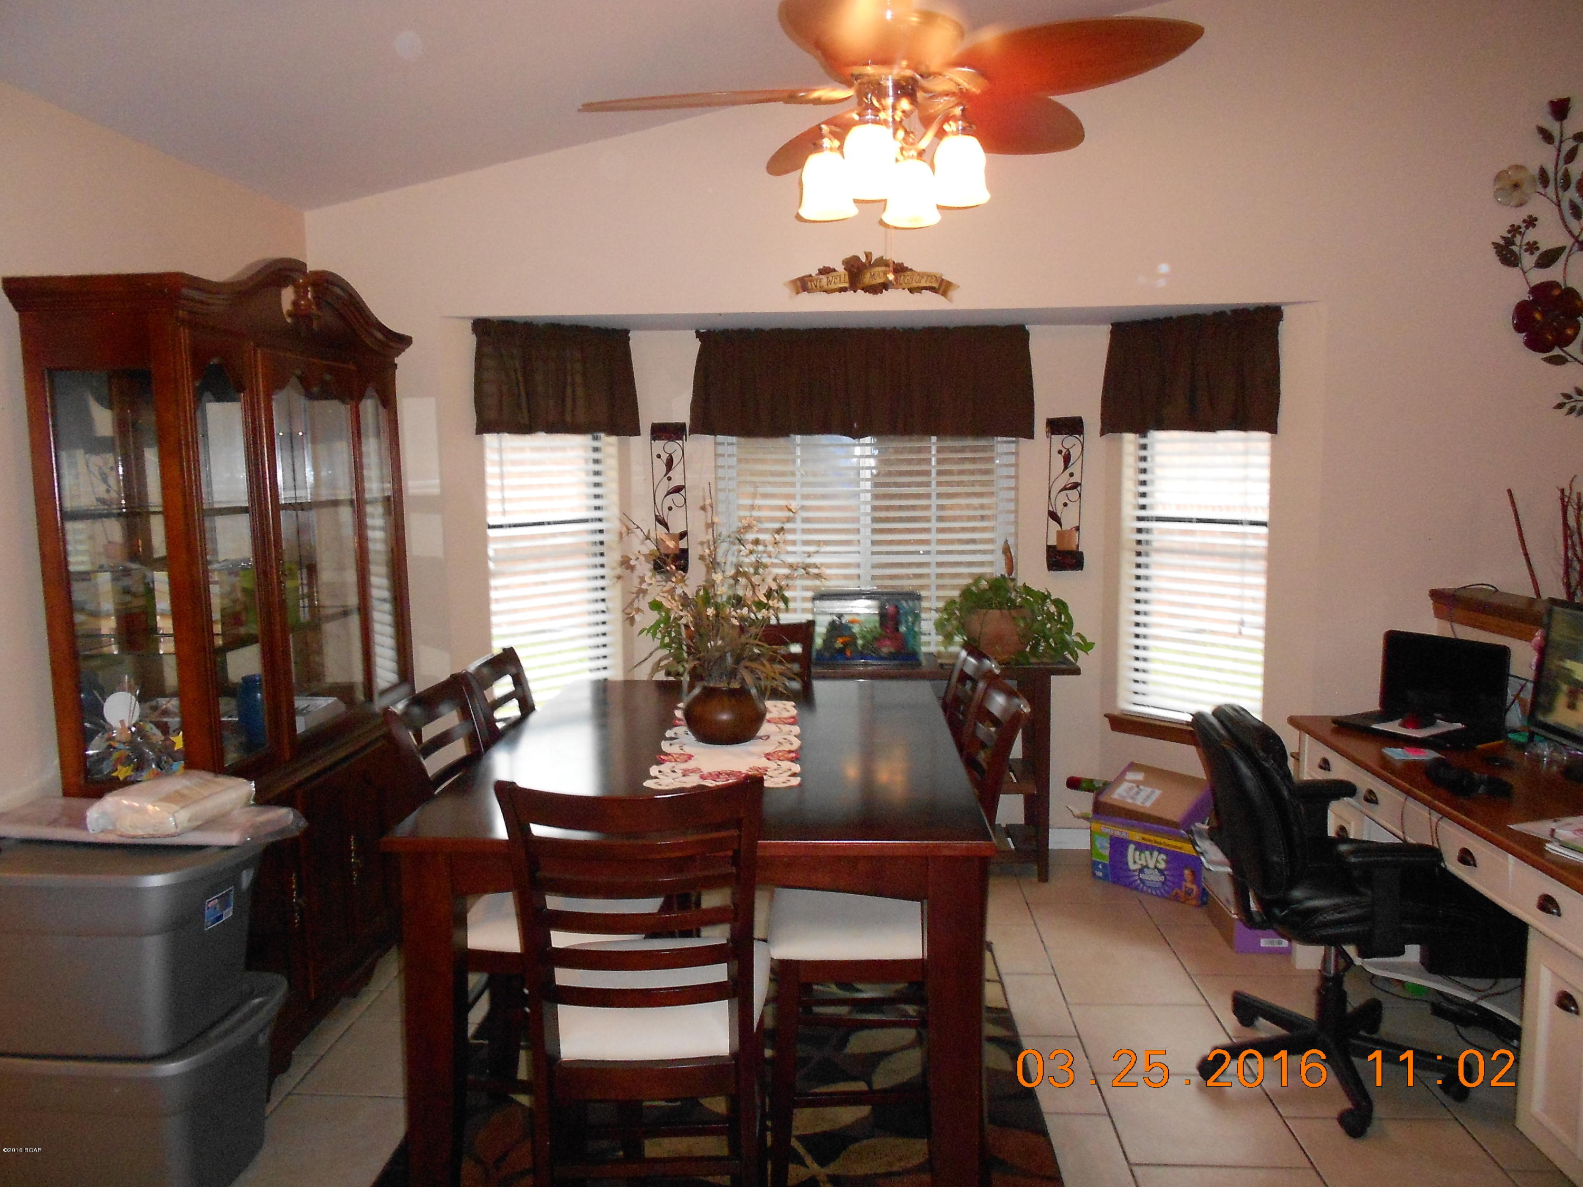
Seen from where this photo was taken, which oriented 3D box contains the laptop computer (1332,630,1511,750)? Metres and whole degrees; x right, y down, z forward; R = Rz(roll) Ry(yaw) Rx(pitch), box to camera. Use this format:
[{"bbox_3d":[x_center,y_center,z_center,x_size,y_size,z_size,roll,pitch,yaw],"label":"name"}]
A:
[{"bbox_3d":[2.028,0.319,3.846,0.275,0.290,0.420,-5,8,-31],"label":"laptop computer"}]

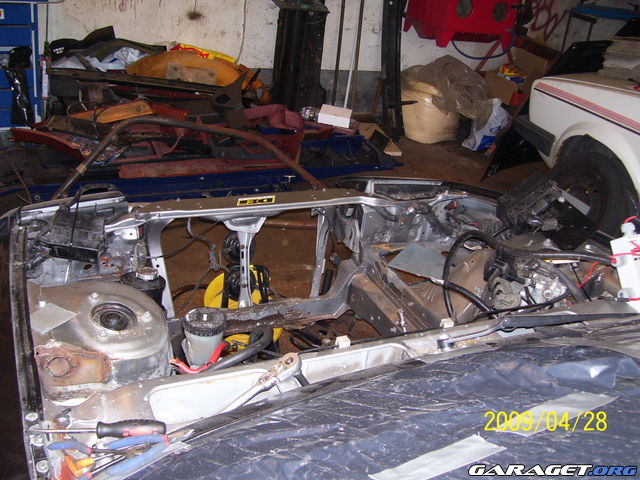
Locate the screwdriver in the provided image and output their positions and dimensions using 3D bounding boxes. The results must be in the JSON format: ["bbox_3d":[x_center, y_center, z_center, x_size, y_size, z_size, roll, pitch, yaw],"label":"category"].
[{"bbox_3d":[-0.334,0.285,1.028,0.205,0.028,0.028,-2,23,0],"label":"screwdriver"}]

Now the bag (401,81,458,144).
[{"bbox_3d":[0.988,-1.119,5.965,0.470,0.460,0.450,8,23,8],"label":"bag"}]

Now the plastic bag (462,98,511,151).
[{"bbox_3d":[1.448,-0.985,5.835,0.380,0.380,0.280,10,24,12],"label":"plastic bag"}]

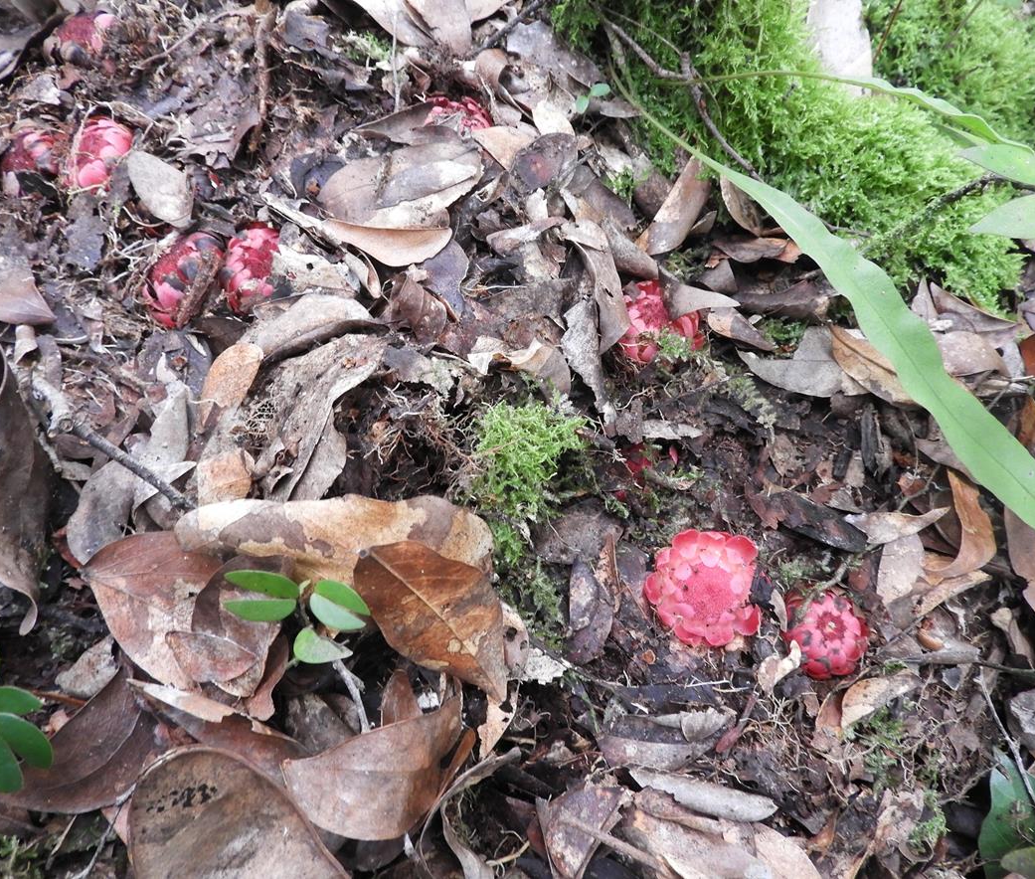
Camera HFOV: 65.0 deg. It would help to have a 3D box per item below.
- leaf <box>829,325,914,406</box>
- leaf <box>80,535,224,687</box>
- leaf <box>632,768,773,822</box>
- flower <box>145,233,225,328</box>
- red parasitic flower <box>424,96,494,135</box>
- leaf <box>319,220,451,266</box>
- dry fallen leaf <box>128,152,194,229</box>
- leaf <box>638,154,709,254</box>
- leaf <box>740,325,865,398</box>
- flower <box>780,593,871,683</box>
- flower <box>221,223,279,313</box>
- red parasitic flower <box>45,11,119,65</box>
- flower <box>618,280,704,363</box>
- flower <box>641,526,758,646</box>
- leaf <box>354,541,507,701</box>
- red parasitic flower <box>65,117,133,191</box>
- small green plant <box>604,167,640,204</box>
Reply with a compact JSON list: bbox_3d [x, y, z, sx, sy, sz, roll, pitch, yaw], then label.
[{"bbox_3d":[0.230,-0.047,0.521,0.038,0.016,0.076,-34,65,-18],"label":"leaf"},{"bbox_3d":[-0.174,0.081,0.411,0.098,0.017,0.062,36,66,19],"label":"leaf"},{"bbox_3d":[0.083,0.157,0.362,0.065,0.012,0.015,12,58,8],"label":"leaf"},{"bbox_3d":[-0.211,-0.101,0.516,0.043,0.037,0.055,29,82,22],"label":"flower"},{"bbox_3d":[-0.043,-0.231,0.588,0.048,0.033,0.042,0,63,0],"label":"red parasitic flower"},{"bbox_3d":[-0.098,-0.142,0.588,0.096,0.018,0.039,6,67,2],"label":"leaf"},{"bbox_3d":[-0.240,-0.168,0.544,0.037,0.013,0.066,-37,70,-13],"label":"dry fallen leaf"},{"bbox_3d":[0.120,-0.172,0.602,0.032,0.016,0.089,22,75,16],"label":"leaf"},{"bbox_3d":[0.171,-0.046,0.488,0.075,0.014,0.047,14,66,6],"label":"leaf"},{"bbox_3d":[0.157,0.100,0.413,0.045,0.037,0.046,-7,64,10],"label":"flower"},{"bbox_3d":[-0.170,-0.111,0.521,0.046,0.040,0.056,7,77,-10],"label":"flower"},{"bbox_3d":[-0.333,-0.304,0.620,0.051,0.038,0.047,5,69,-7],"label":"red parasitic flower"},{"bbox_3d":[0.088,-0.073,0.502,0.053,0.038,0.053,-5,69,7],"label":"flower"},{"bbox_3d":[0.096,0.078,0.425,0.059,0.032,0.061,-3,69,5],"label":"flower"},{"bbox_3d":[-0.039,0.085,0.396,0.103,0.022,0.052,41,71,18],"label":"leaf"},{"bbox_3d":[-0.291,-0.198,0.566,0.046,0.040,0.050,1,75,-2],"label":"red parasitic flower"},{"bbox_3d":[0.081,-0.195,0.627,0.028,0.026,0.025,0,52,0],"label":"small green plant"}]

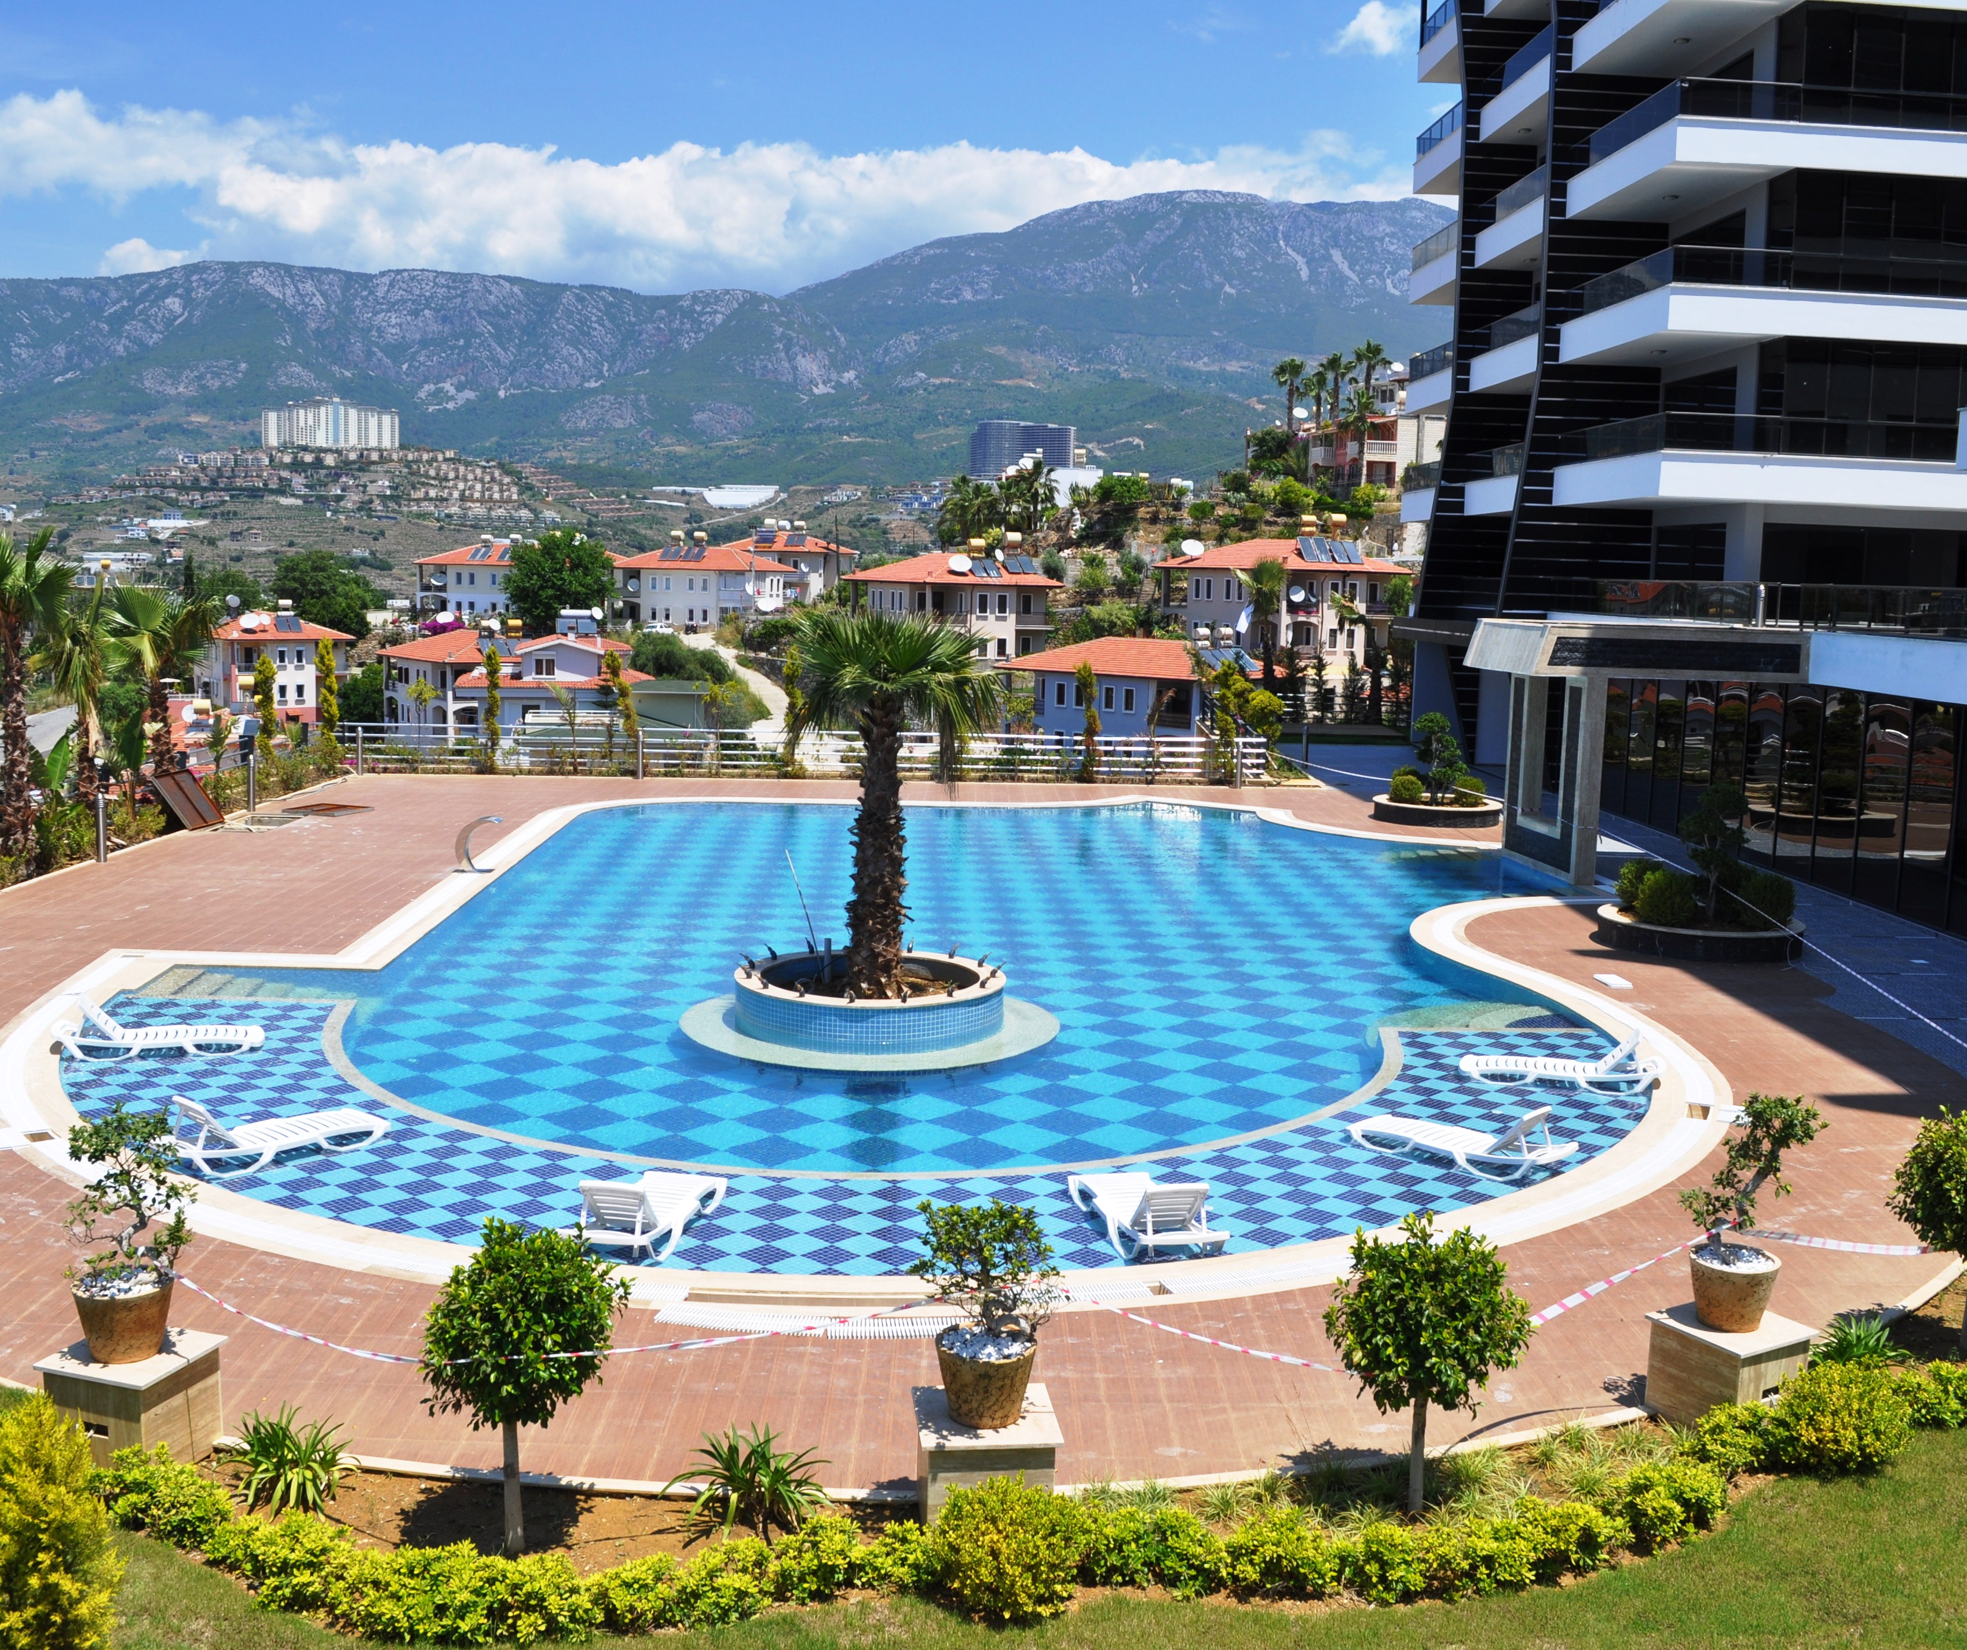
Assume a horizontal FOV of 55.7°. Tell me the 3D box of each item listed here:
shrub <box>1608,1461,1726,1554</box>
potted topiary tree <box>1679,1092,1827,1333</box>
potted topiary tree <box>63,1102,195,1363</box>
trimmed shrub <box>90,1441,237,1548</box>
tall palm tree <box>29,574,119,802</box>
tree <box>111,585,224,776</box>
[{"bbox_3d":[3.302,3.277,8.990,0.507,0.370,0.507,4,8,22],"label":"shrub"},{"bbox_3d":[4.223,2.132,10.273,0.750,1.260,0.650,5,8,23],"label":"potted topiary tree"},{"bbox_3d":[-4.276,2.025,9.307,0.666,1.263,0.600,-2,9,-25],"label":"potted topiary tree"},{"bbox_3d":[-3.797,3.097,8.606,0.660,0.420,0.480,4,8,19],"label":"trimmed shrub"},{"bbox_3d":[-14.575,-1.808,29.931,1.300,4.100,1.300,-2,8,-26],"label":"tall palm tree"},{"bbox_3d":[-13.159,-1.843,29.977,1.829,3.882,1.829,-2,9,-24],"label":"tree"}]

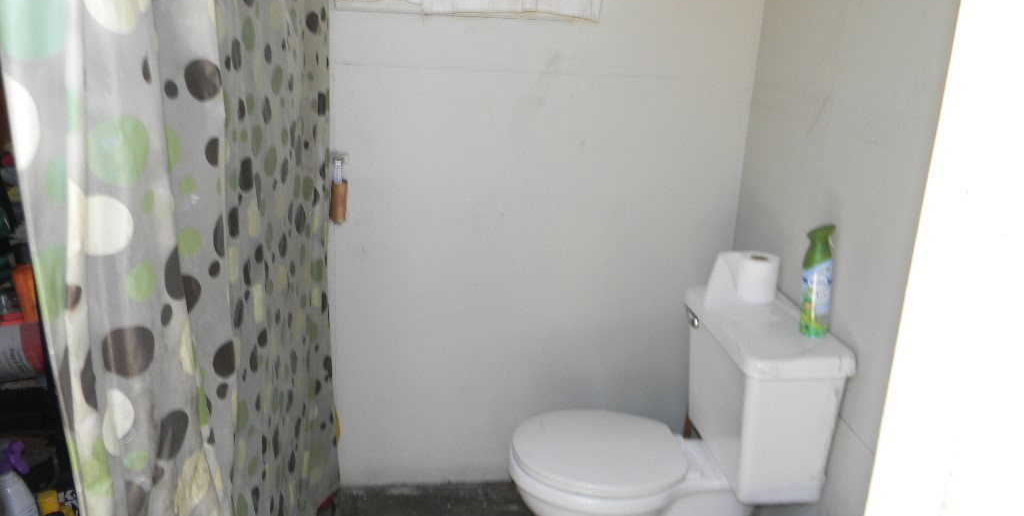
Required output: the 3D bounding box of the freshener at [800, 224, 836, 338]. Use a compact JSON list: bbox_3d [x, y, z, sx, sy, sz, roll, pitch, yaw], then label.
[{"bbox_3d":[0.660,0.053,1.778,0.063,0.235,0.060,11,19,27],"label":"freshener"}]

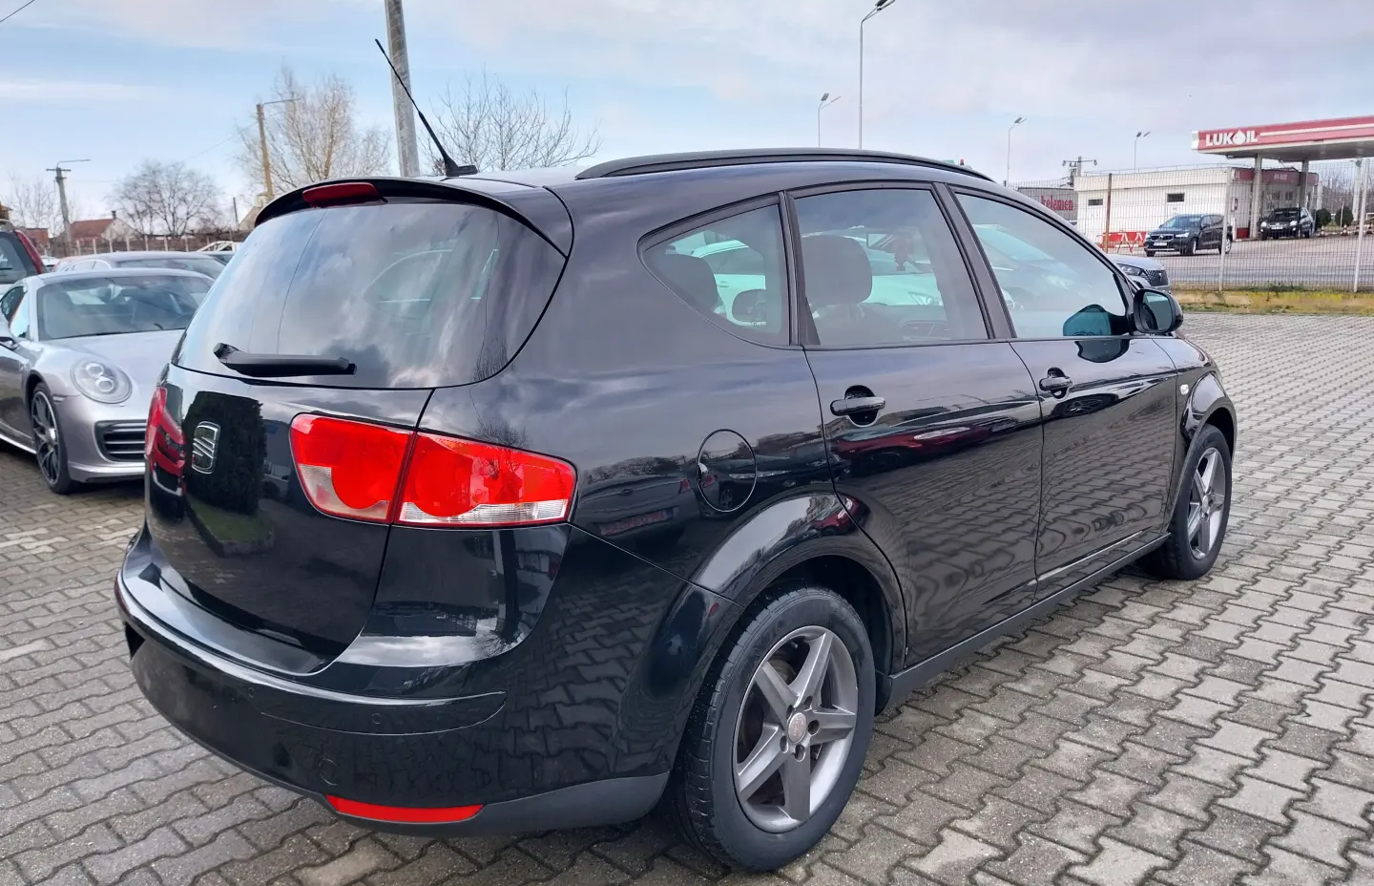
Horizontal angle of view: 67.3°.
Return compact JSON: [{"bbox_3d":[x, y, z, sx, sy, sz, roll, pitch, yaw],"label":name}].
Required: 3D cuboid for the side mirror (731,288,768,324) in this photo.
[{"bbox_3d":[0.267,-0.626,4.672,0.170,0.147,0.110,8,14,44],"label":"side mirror"}]

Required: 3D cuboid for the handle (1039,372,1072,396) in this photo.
[{"bbox_3d":[1.074,-0.171,3.000,0.045,0.040,0.195,8,14,44],"label":"handle"}]

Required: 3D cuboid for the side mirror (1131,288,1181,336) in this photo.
[{"bbox_3d":[1.554,-0.440,3.413,0.170,0.147,0.110,8,14,44],"label":"side mirror"}]

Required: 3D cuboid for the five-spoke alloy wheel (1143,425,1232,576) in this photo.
[{"bbox_3d":[1.994,0.226,4.145,0.210,0.630,0.630,8,14,44],"label":"five-spoke alloy wheel"}]

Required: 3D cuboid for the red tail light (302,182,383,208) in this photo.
[{"bbox_3d":[-0.766,-0.555,2.308,0.340,0.048,0.055,8,14,44],"label":"red tail light"}]

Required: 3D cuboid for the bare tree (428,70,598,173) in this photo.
[{"bbox_3d":[-4.170,-6.293,25.971,4.700,5.852,4.700,-4,11,-8],"label":"bare tree"}]

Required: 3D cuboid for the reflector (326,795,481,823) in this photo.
[{"bbox_3d":[-0.511,0.653,1.875,0.310,0.032,0.040,1,11,15],"label":"reflector"}]

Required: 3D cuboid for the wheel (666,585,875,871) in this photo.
[{"bbox_3d":[0.182,0.619,2.354,0.210,0.630,0.630,8,14,44],"label":"wheel"}]

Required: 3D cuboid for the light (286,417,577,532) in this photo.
[{"bbox_3d":[-0.466,0.043,1.841,0.509,0.185,0.161,3,12,26],"label":"light"}]

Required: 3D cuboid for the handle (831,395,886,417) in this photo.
[{"bbox_3d":[0.382,-0.082,2.299,0.045,0.040,0.195,8,14,44],"label":"handle"}]

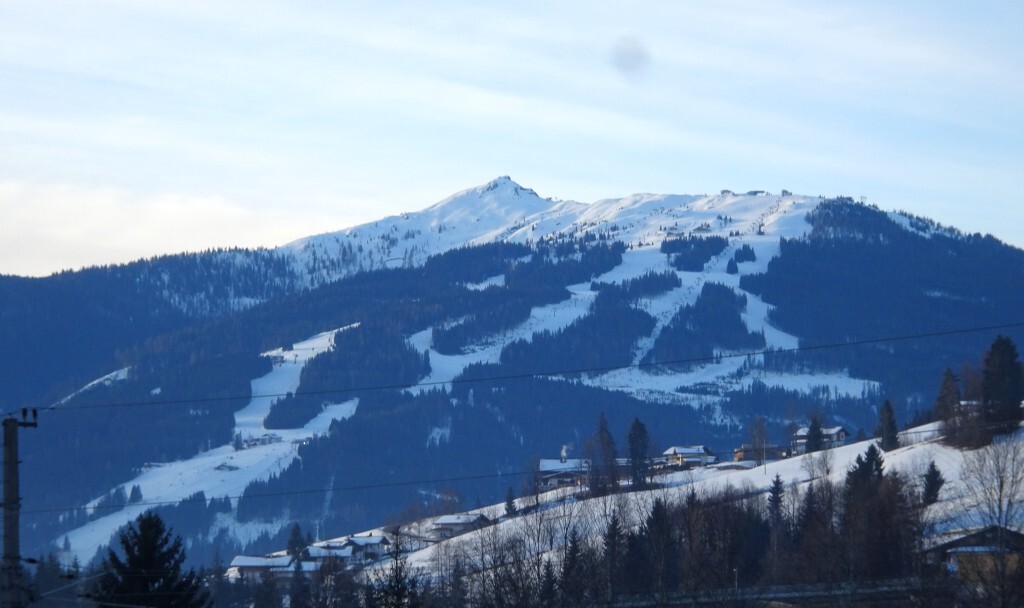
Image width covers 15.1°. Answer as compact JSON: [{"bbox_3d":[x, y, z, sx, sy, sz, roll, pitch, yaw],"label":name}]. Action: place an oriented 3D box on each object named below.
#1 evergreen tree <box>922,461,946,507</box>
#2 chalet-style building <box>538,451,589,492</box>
[{"bbox_3d":[64.330,27.250,590.000,3.600,7.000,3.600,0,-4,0],"label":"evergreen tree"},{"bbox_3d":[14.160,45.270,1035.000,13.800,9.300,12.500,-1,-4,7],"label":"chalet-style building"}]

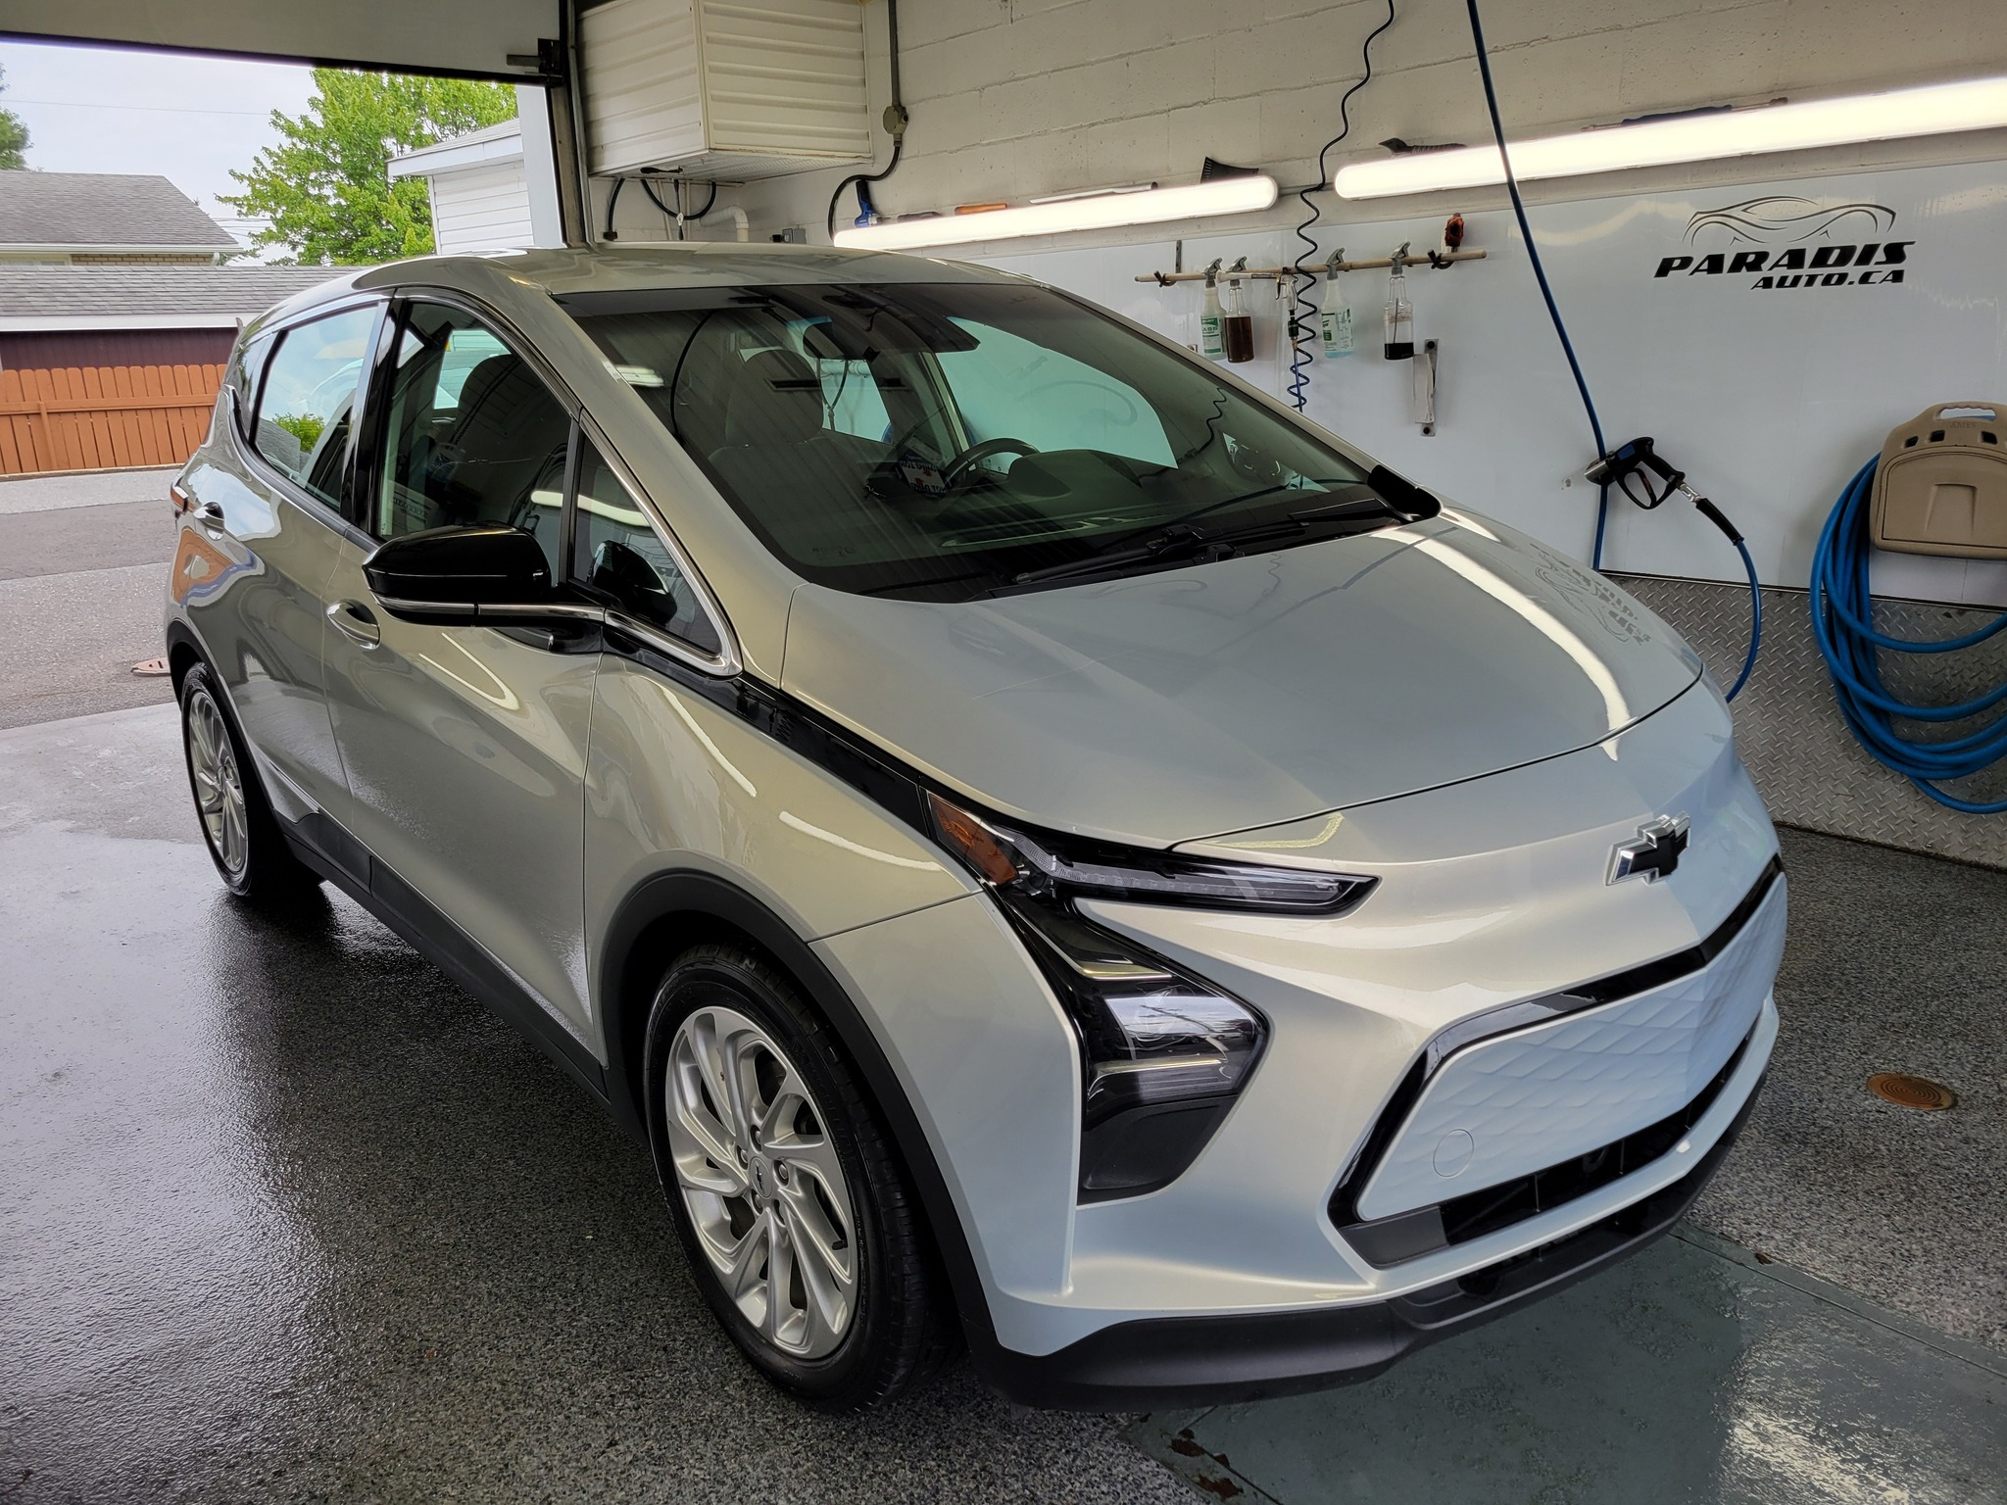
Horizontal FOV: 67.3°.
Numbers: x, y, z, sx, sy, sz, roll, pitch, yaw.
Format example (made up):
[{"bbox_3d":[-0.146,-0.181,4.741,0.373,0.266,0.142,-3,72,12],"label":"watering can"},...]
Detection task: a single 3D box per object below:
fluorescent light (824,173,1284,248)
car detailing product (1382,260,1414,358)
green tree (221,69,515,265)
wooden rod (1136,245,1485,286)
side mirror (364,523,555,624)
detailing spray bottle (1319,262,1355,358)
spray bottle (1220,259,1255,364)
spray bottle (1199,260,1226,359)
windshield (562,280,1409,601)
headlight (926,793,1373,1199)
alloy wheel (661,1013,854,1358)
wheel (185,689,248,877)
[{"bbox_3d":[0.061,-2.013,5.675,0.095,0.095,2.534,-13,19,-37],"label":"fluorescent light"},{"bbox_3d":[1.164,-1.322,4.451,0.105,0.325,0.088,-13,19,-37],"label":"car detailing product"},{"bbox_3d":[-10.492,-9.811,26.480,7.500,8.600,7.500,-14,20,-38],"label":"green tree"},{"bbox_3d":[0.908,-1.520,4.736,0.023,0.023,1.374,-15,20,-38],"label":"wooden rod"},{"bbox_3d":[-0.756,-0.252,2.121,0.225,0.148,0.180,-14,20,-38],"label":"side mirror"},{"bbox_3d":[1.051,-1.408,4.733,0.100,0.310,0.095,-26,27,-34],"label":"detailing spray bottle"},{"bbox_3d":[0.767,-1.443,4.919,0.105,0.330,0.088,-13,19,-37],"label":"spray bottle"},{"bbox_3d":[0.712,-1.501,5.117,0.100,0.310,0.095,-26,27,-34],"label":"spray bottle"},{"bbox_3d":[0.003,-0.585,2.568,1.340,0.150,1.060,-14,46,-39],"label":"windshield"},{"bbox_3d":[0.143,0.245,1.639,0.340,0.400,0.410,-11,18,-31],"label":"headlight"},{"bbox_3d":[-0.261,0.540,2.007,0.170,0.468,0.468,-13,19,-38],"label":"alloy wheel"},{"bbox_3d":[-1.957,0.066,3.928,0.170,0.467,0.467,-14,20,-39],"label":"wheel"}]

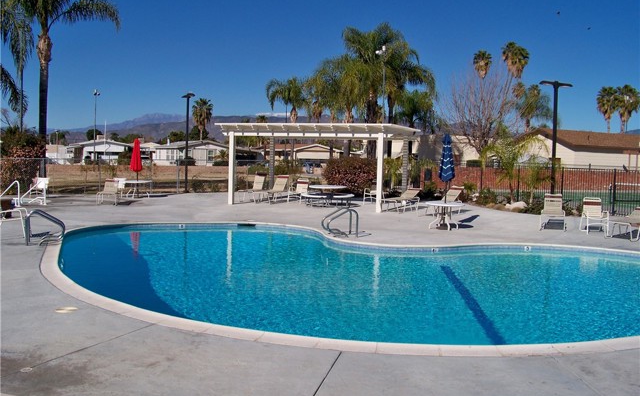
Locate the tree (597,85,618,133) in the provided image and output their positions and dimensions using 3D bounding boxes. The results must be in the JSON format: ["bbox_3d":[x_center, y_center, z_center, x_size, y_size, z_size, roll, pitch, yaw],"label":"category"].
[{"bbox_3d":[40.996,-9.260,87.577,3.300,13.090,3.300,2,4,0],"label":"tree"}]

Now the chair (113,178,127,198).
[{"bbox_3d":[-8.398,-0.441,25.372,0.600,0.870,0.700,2,4,9],"label":"chair"}]

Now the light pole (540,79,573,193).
[{"bbox_3d":[8.525,-1.763,22.043,1.250,4.850,0.300,0,4,-22],"label":"light pole"}]

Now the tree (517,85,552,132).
[{"bbox_3d":[24.680,-7.685,71.621,4.300,11.200,4.300,3,4,19],"label":"tree"}]

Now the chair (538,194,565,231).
[{"bbox_3d":[6.580,0.376,17.147,0.690,0.920,1.650,3,4,21],"label":"chair"}]

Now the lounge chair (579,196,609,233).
[{"bbox_3d":[7.566,0.504,16.819,0.620,0.950,0.750,2,4,14],"label":"lounge chair"}]

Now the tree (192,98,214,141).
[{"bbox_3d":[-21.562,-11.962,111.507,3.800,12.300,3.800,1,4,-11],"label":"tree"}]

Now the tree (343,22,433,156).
[{"bbox_3d":[4.168,-5.410,36.677,5.500,10.000,5.500,2,4,0],"label":"tree"}]

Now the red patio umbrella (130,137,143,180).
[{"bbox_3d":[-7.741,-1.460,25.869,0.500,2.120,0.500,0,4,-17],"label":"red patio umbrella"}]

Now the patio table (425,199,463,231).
[{"bbox_3d":[3.507,0.508,17.078,1.110,0.690,1.110,2,4,0],"label":"patio table"}]

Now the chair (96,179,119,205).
[{"bbox_3d":[-7.334,-0.235,21.306,0.680,0.880,1.400,1,4,-10],"label":"chair"}]

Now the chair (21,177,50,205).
[{"bbox_3d":[-9.989,-0.309,21.379,0.950,0.900,0.700,-1,4,-37],"label":"chair"}]

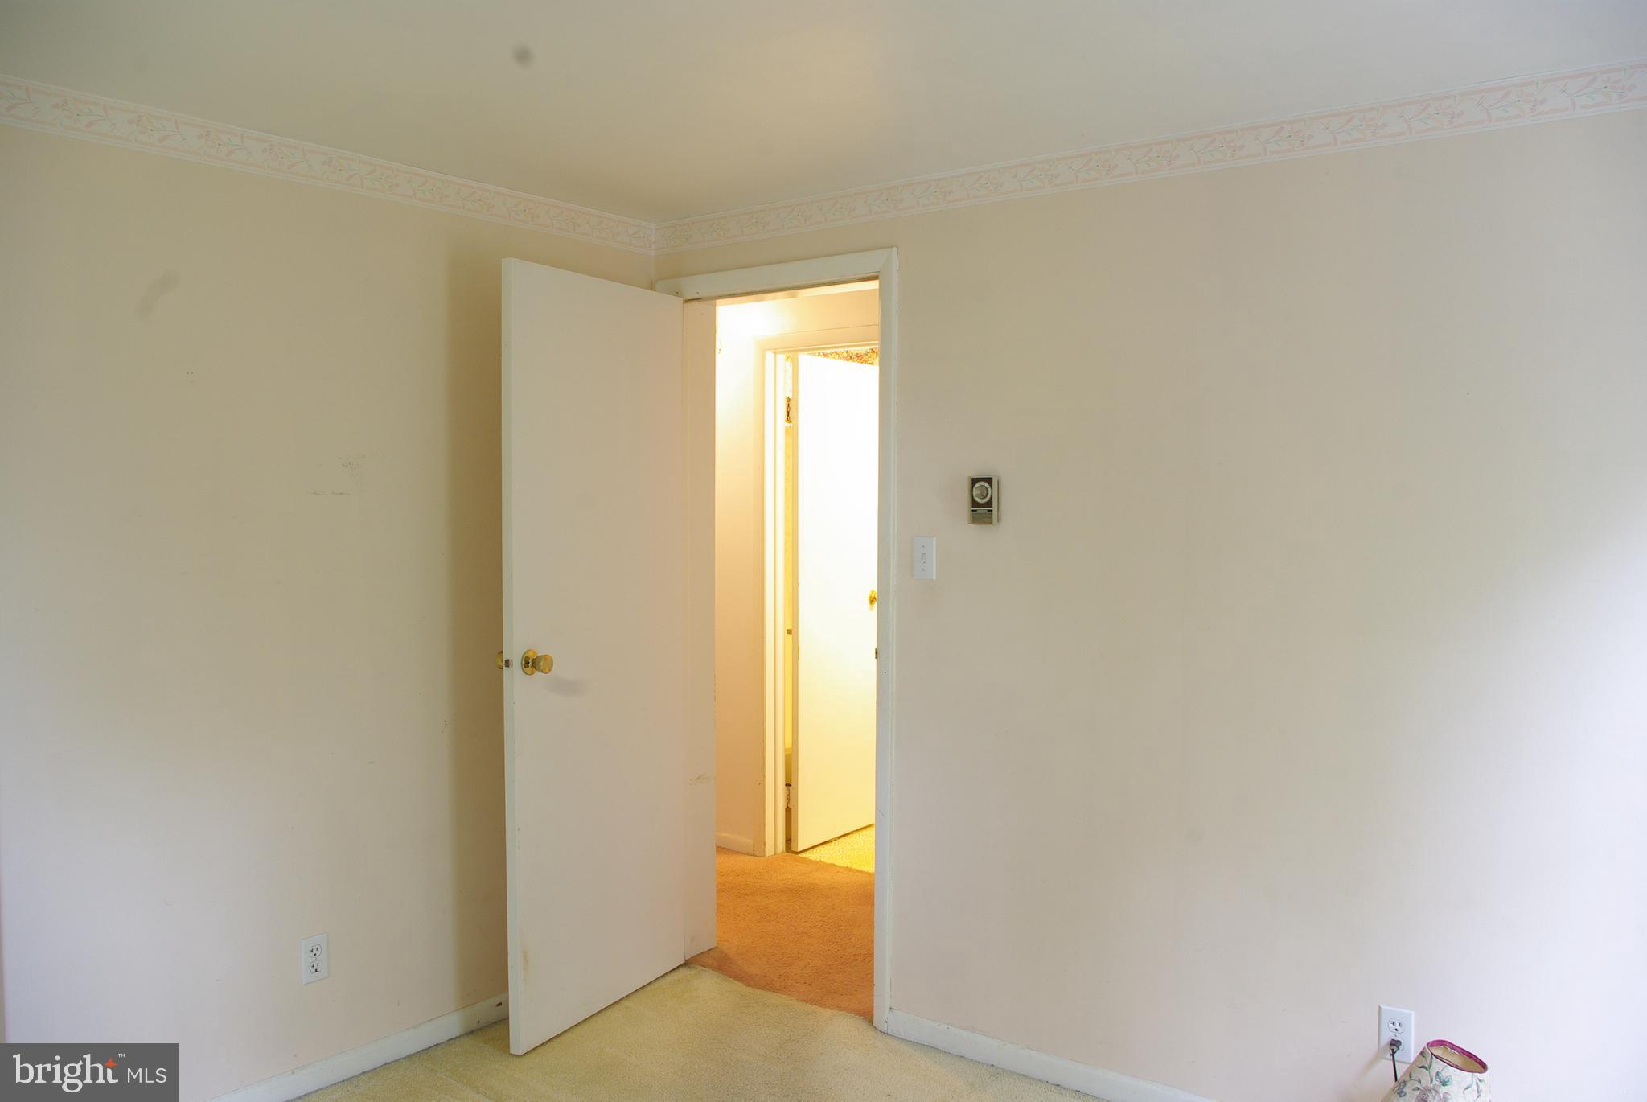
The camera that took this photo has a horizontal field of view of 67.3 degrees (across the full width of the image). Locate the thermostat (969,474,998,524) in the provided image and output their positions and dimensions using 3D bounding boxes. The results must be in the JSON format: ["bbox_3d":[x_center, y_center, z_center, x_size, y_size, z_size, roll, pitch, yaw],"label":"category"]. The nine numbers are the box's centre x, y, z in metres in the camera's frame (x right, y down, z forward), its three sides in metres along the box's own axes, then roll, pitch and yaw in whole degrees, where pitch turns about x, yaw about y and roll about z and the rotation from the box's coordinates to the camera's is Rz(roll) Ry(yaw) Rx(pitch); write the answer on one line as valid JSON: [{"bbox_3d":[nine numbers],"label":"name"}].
[{"bbox_3d":[0.398,-0.125,3.073,0.073,0.119,0.033,2,3,37],"label":"thermostat"}]

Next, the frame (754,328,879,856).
[{"bbox_3d":[0.055,0.201,4.789,0.750,2.090,0.130,2,3,37],"label":"frame"}]

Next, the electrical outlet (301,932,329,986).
[{"bbox_3d":[-1.235,0.991,3.002,0.009,0.114,0.071,2,3,37],"label":"electrical outlet"}]

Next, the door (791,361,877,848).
[{"bbox_3d":[0.074,0.209,5.245,0.036,2.020,0.610,2,3,39],"label":"door"}]

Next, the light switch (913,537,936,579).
[{"bbox_3d":[0.261,0.019,3.196,0.070,0.114,0.014,2,3,37],"label":"light switch"}]

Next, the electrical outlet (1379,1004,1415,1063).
[{"bbox_3d":[1.205,1.020,2.601,0.071,0.114,0.009,2,3,37],"label":"electrical outlet"}]

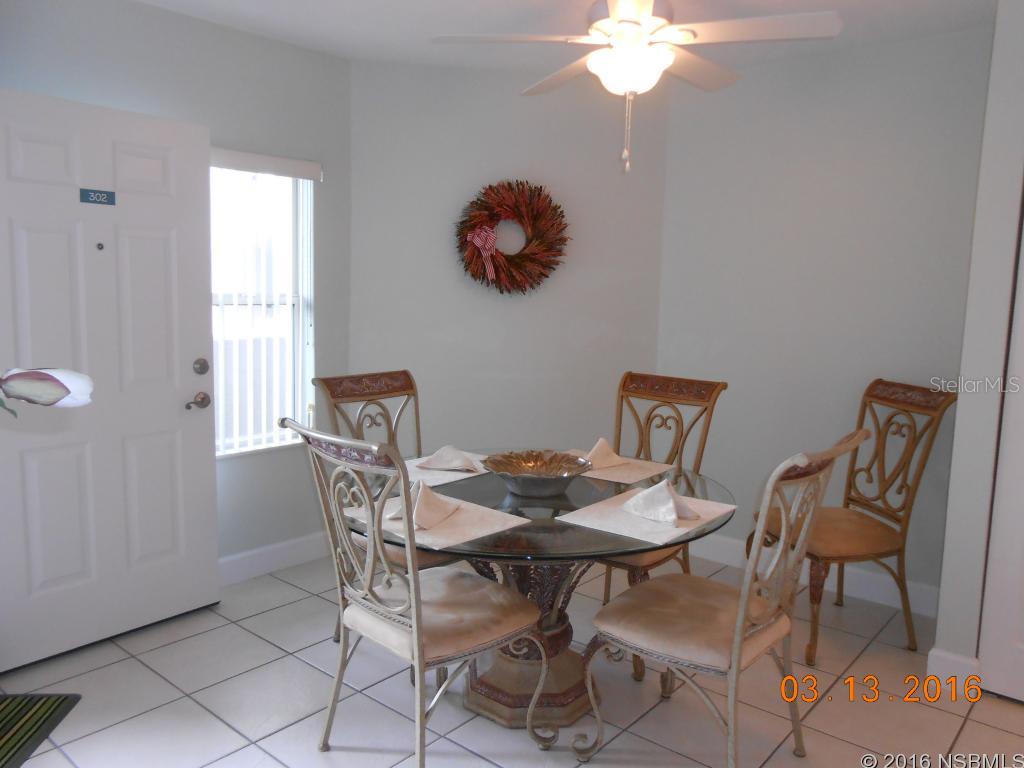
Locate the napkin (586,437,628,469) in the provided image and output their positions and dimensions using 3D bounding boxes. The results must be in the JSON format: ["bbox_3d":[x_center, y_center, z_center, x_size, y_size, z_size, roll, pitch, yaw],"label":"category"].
[{"bbox_3d":[0.346,0.261,2.965,0.160,0.100,0.210,7,9,41],"label":"napkin"}]

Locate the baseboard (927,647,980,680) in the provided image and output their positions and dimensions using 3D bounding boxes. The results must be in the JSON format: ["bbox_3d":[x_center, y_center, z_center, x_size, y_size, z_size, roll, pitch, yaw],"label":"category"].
[{"bbox_3d":[1.566,1.015,2.723,0.150,0.130,0.030,7,9,40],"label":"baseboard"}]

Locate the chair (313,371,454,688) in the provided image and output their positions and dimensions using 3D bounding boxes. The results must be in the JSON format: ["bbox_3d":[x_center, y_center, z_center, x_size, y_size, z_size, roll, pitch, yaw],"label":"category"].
[{"bbox_3d":[-0.391,0.498,3.001,0.645,1.030,0.515,7,9,42],"label":"chair"}]

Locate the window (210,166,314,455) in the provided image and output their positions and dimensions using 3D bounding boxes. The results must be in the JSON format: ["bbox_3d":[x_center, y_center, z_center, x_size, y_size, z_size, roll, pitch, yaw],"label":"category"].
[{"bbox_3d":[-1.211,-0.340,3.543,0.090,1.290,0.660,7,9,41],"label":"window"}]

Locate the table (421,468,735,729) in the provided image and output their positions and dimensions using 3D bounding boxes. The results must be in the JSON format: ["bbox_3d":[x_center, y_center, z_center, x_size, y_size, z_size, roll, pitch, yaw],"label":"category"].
[{"bbox_3d":[0.050,0.706,2.621,1.350,0.720,1.350,1,7,0],"label":"table"}]

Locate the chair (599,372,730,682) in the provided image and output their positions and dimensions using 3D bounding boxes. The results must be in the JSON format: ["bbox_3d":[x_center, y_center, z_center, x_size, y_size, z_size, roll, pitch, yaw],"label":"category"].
[{"bbox_3d":[0.474,0.504,3.065,0.515,1.030,0.645,7,9,41],"label":"chair"}]

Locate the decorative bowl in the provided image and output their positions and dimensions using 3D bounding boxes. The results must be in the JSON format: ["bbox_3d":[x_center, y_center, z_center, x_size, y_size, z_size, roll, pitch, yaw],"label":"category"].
[{"bbox_3d":[0.085,0.304,2.561,0.375,0.100,0.375,1,7,0],"label":"decorative bowl"}]

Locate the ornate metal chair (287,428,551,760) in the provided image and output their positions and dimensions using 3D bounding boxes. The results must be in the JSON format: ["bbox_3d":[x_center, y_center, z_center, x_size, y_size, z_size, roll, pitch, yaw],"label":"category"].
[{"bbox_3d":[-0.263,0.592,2.222,0.515,1.030,0.645,7,9,43],"label":"ornate metal chair"}]

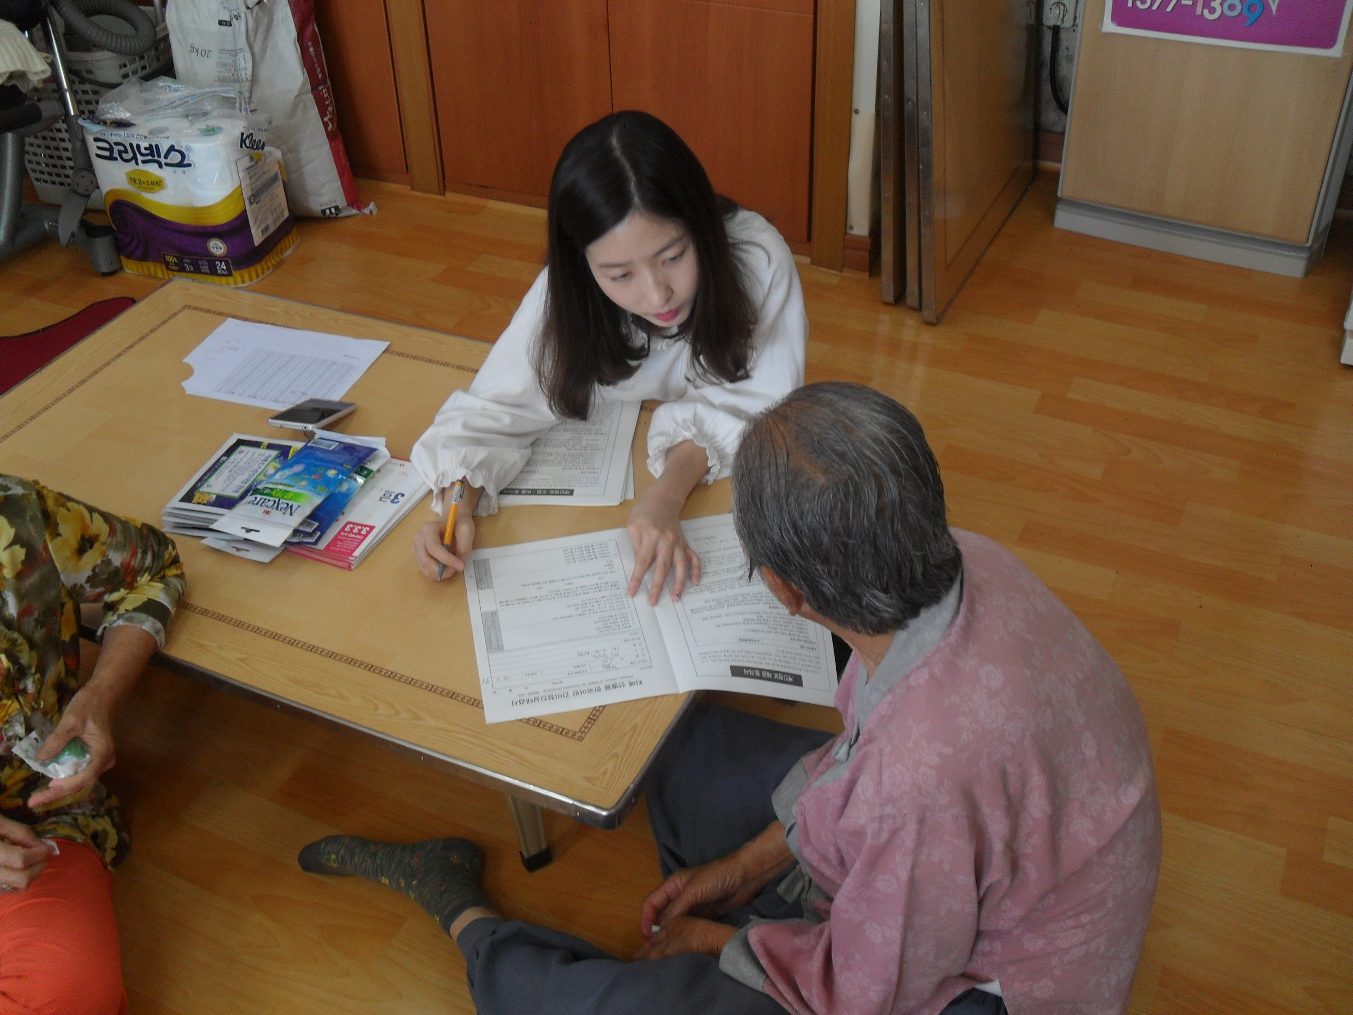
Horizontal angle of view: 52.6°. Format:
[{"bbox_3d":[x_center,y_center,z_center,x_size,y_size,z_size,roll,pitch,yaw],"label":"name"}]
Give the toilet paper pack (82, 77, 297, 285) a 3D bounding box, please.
[{"bbox_3d":[-1.041,-0.706,2.973,0.335,0.360,0.245,8,37,13],"label":"toilet paper pack"}]

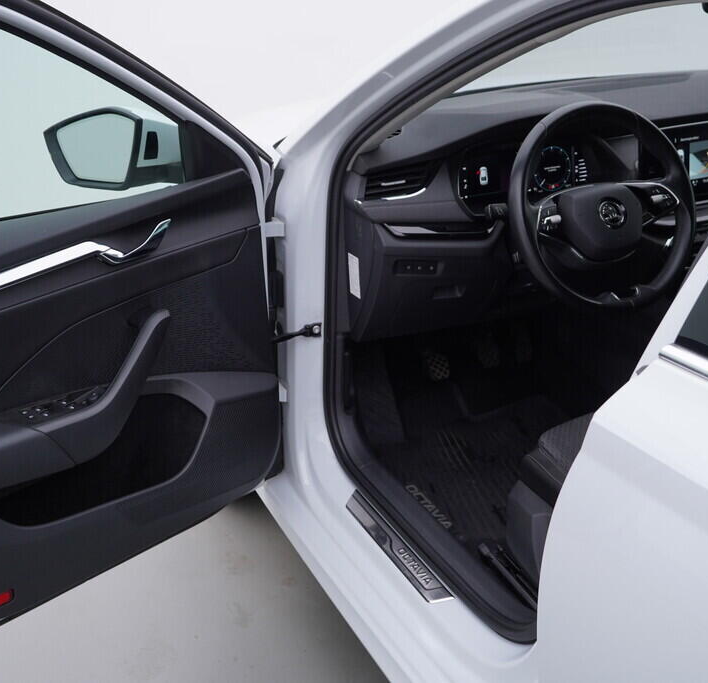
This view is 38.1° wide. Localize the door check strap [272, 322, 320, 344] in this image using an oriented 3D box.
[{"bbox_3d":[-0.120,-0.013,2.066,0.115,0.028,0.024,-15,21,-28],"label":"door check strap"}]

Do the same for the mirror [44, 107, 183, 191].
[{"bbox_3d":[-0.458,-0.374,1.980,0.230,0.160,0.150,5,21,26],"label":"mirror"}]

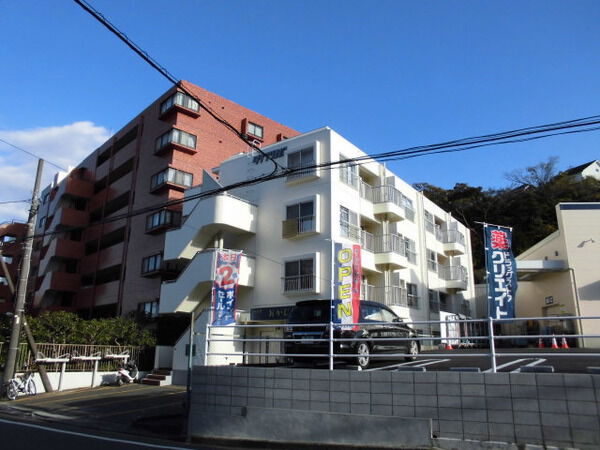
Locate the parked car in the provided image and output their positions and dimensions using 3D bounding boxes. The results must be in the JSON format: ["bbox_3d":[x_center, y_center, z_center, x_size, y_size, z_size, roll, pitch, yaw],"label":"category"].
[{"bbox_3d":[1.616,2.962,12.194,1.710,1.550,4.580,-11,-19,35],"label":"parked car"}]

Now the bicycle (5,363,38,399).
[{"bbox_3d":[-10.000,5.723,16.406,0.560,1.070,1.720,-1,-16,6],"label":"bicycle"}]

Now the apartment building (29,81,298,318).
[{"bbox_3d":[-14.233,3.727,43.794,14.000,19.300,31.500,15,-21,-42],"label":"apartment building"}]

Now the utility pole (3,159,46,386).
[{"bbox_3d":[-10.935,1.797,17.969,0.330,9.539,0.330,9,-18,-31],"label":"utility pole"}]

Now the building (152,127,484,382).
[{"bbox_3d":[4.477,3.779,30.279,9.100,11.850,25.800,-11,-19,35],"label":"building"}]

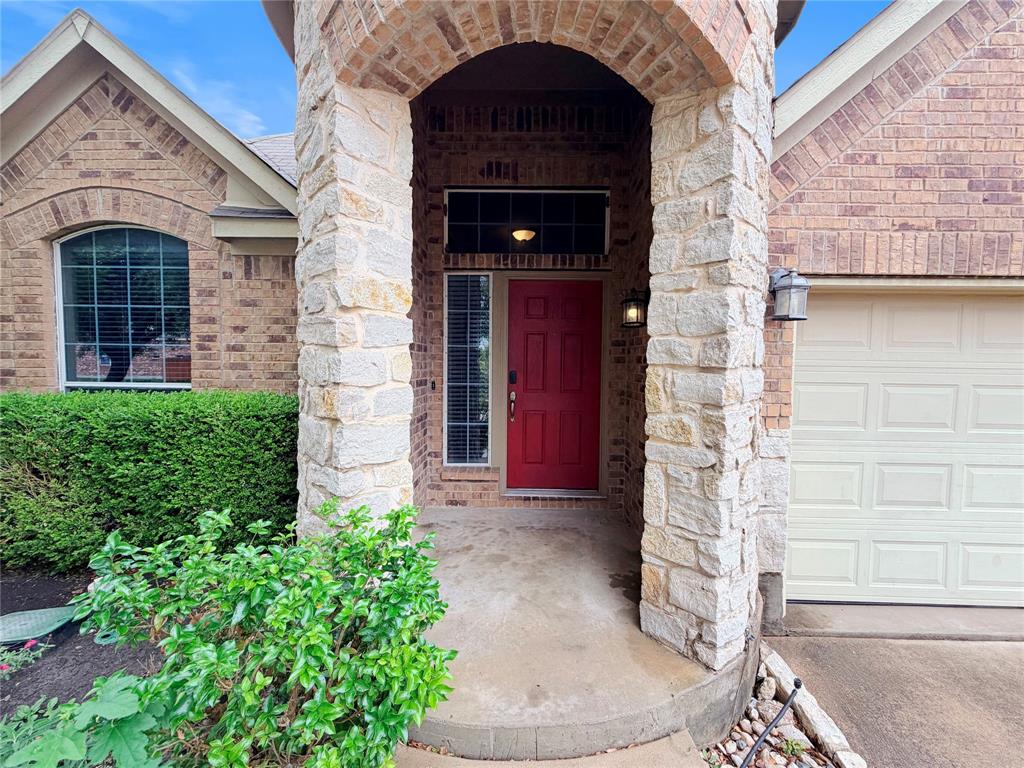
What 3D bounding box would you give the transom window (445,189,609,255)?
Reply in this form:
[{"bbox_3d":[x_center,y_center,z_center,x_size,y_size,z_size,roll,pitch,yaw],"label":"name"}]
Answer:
[{"bbox_3d":[0.130,-1.516,3.926,1.540,0.600,0.090,1,3,1],"label":"transom window"}]

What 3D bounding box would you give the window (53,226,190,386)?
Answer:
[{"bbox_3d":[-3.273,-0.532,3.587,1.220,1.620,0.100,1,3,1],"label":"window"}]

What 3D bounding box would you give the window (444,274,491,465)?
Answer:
[{"bbox_3d":[-0.427,-0.128,4.006,0.460,1.840,0.090,1,3,1],"label":"window"}]

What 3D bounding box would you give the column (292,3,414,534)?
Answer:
[{"bbox_3d":[-0.829,-0.262,2.191,0.430,3.140,0.480,-2,4,-44],"label":"column"}]

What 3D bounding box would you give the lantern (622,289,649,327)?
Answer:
[{"bbox_3d":[0.985,-0.605,3.310,0.210,0.320,0.190,1,3,1],"label":"lantern"}]

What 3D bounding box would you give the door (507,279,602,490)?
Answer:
[{"bbox_3d":[0.402,0.017,4.026,0.910,2.030,0.060,1,3,1],"label":"door"}]

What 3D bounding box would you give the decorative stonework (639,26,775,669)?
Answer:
[{"bbox_3d":[1.031,-0.197,2.184,0.480,3.050,0.430,-2,4,-43],"label":"decorative stonework"}]

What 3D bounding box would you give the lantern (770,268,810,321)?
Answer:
[{"bbox_3d":[1.624,-0.523,2.411,0.185,0.320,0.210,1,3,1],"label":"lantern"}]

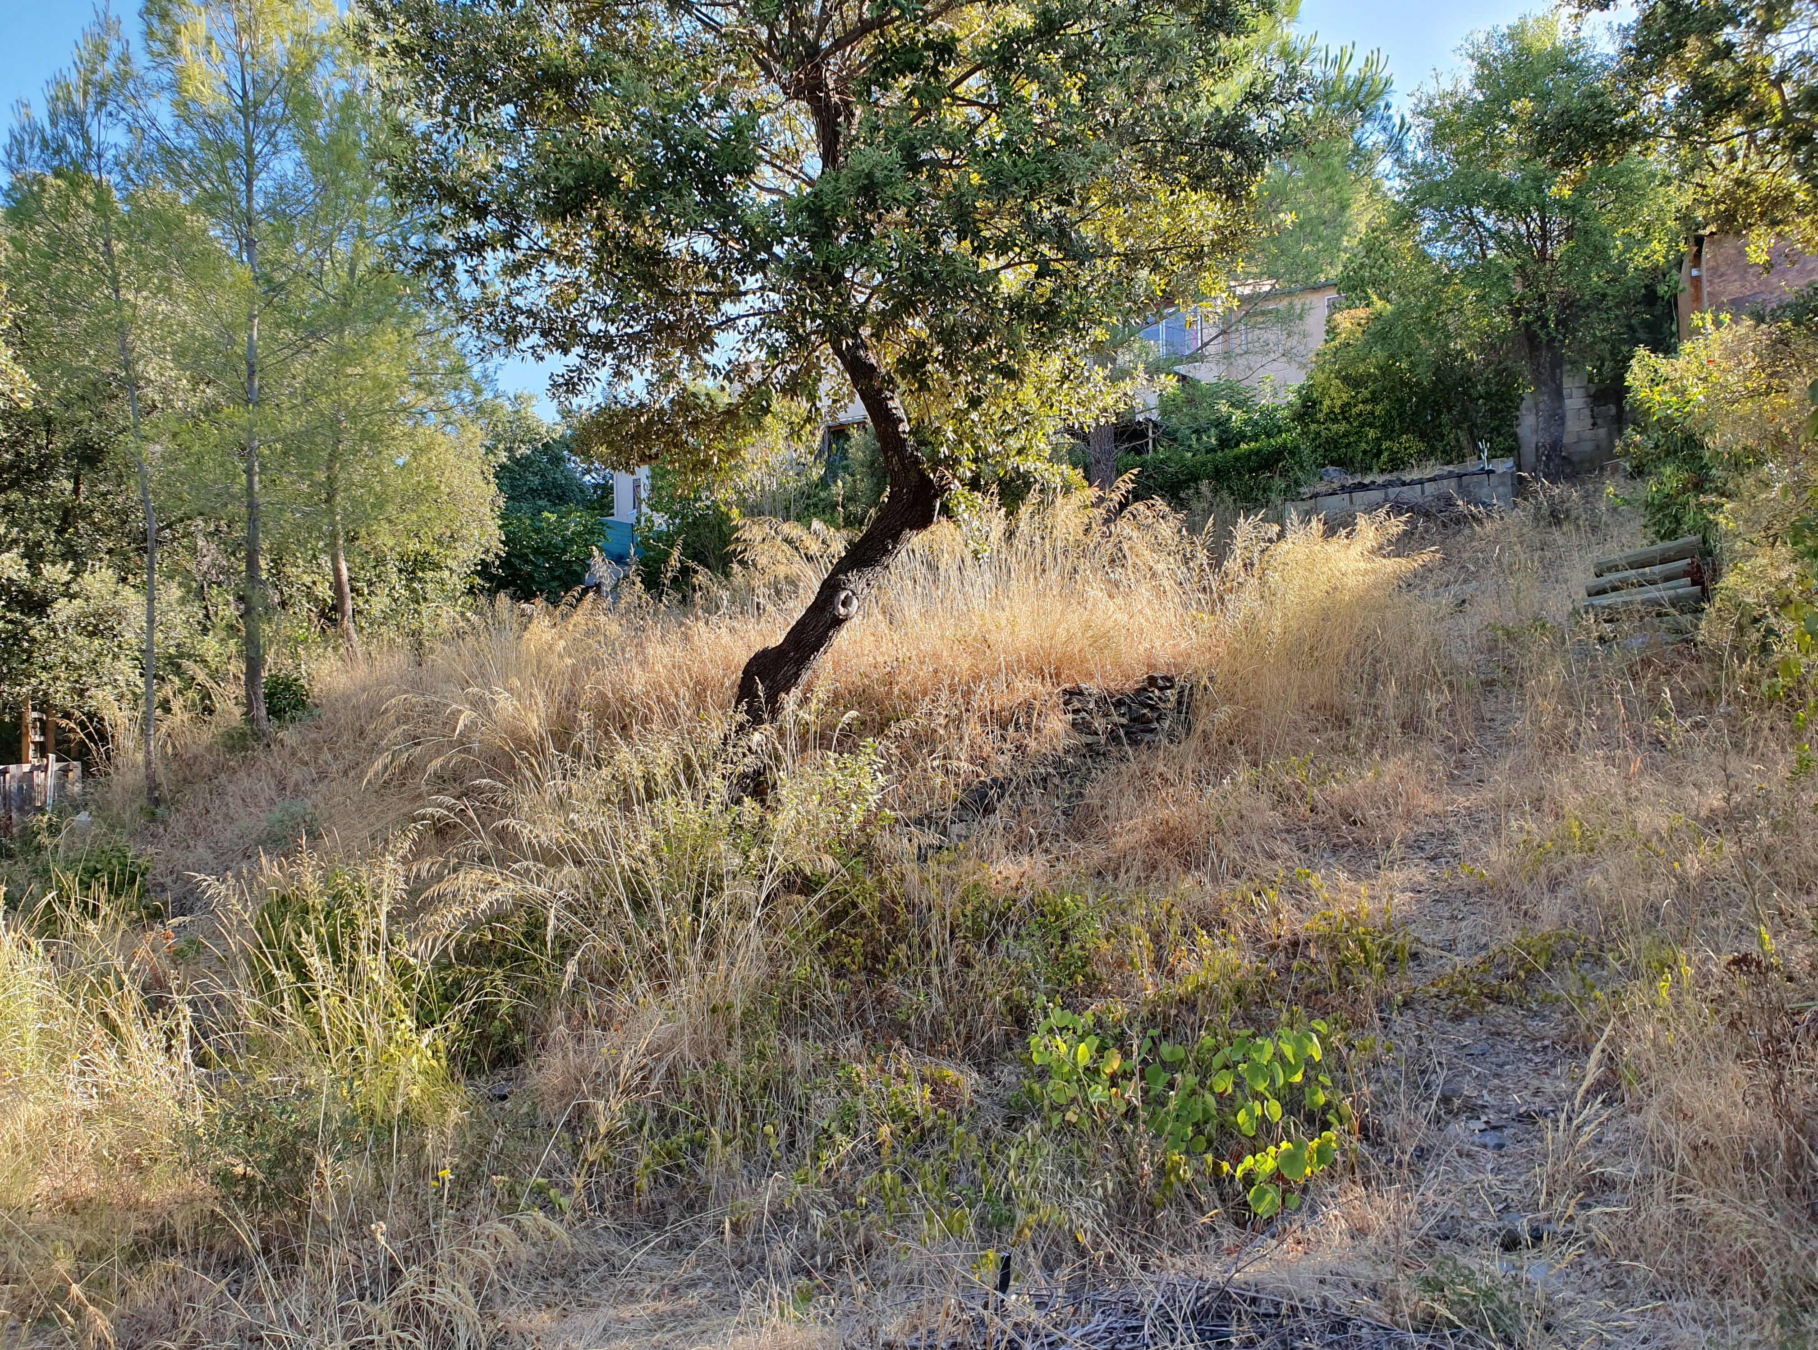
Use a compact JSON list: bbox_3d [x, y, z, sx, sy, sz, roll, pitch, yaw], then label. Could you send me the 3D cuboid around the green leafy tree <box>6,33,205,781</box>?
[{"bbox_3d":[-6.700,-2.200,11.400,1.550,6.500,1.550,-1,0,-30],"label":"green leafy tree"}]

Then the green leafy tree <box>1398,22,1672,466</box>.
[{"bbox_3d":[10.500,-7.100,22.800,4.300,7.700,4.300,-1,0,25],"label":"green leafy tree"}]

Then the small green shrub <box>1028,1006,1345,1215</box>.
[{"bbox_3d":[0.710,1.110,3.550,0.800,0.500,0.600,-1,0,11],"label":"small green shrub"}]

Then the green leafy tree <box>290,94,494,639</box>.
[{"bbox_3d":[-5.600,-3.300,14.800,2.200,6.200,2.200,-1,0,-21],"label":"green leafy tree"}]

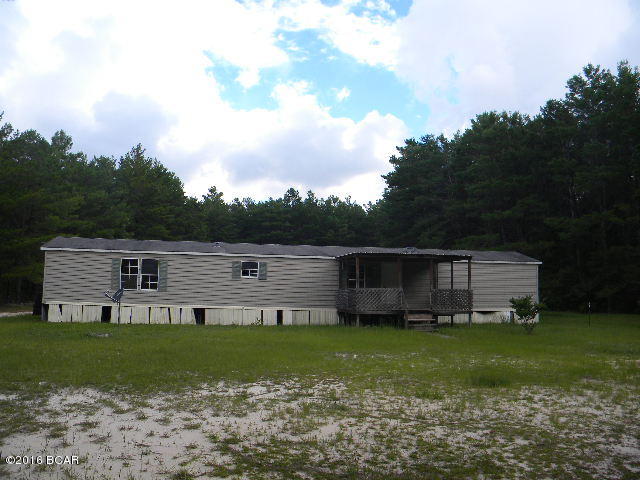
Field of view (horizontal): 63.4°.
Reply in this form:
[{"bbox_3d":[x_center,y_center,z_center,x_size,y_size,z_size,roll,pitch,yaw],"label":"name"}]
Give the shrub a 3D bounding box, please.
[{"bbox_3d":[7.539,2.720,18.900,1.300,1.430,1.200,2,-5,-6],"label":"shrub"}]

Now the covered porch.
[{"bbox_3d":[3.662,2.252,22.993,4.980,3.000,3.500,2,-5,-6],"label":"covered porch"}]

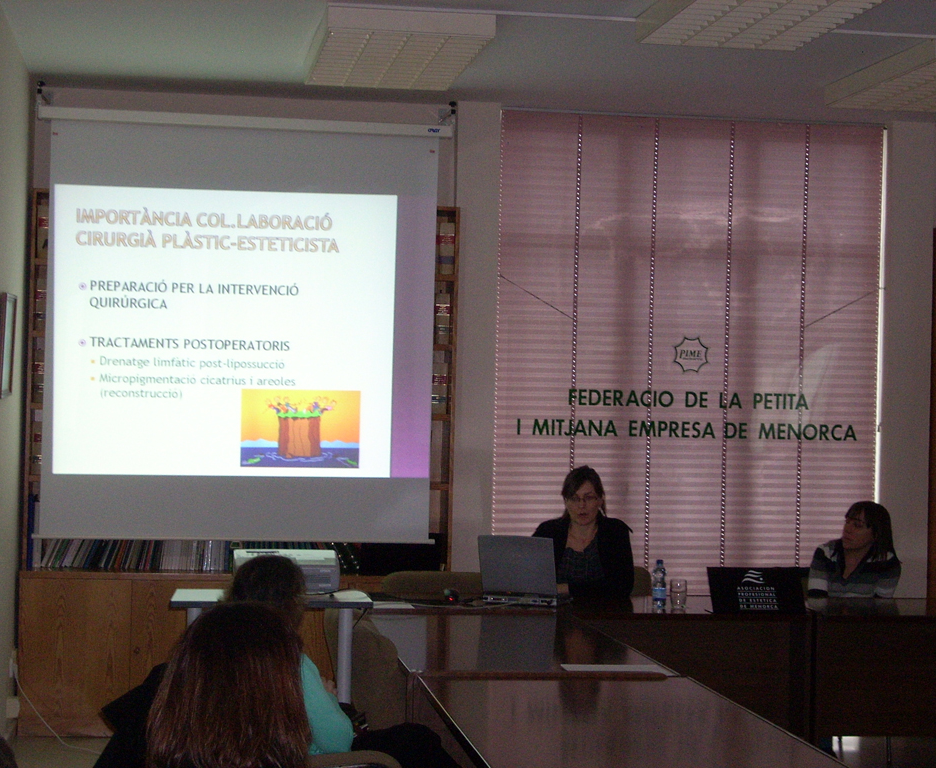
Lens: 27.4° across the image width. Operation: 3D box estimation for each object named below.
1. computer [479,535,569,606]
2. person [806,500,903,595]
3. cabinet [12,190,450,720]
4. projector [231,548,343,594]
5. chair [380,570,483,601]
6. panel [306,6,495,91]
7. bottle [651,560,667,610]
[{"bbox_3d":[0.223,0.743,7.618,0.295,0.255,0.330,1,-1,10],"label":"computer"},{"bbox_3d":[1.662,1.085,8.349,0.470,1.142,0.720,1,-1,18],"label":"person"},{"bbox_3d":[-1.049,0.376,8.916,1.940,2.446,0.330,1,-1,-9],"label":"cabinet"},{"bbox_3d":[-0.600,0.612,6.250,0.335,0.105,0.255,1,3,-12],"label":"projector"},{"bbox_3d":[-0.074,1.197,7.979,0.540,0.830,0.580,1,-1,-9],"label":"chair"},{"bbox_3d":[-0.302,-1.349,7.824,0.629,0.080,1.286,1,-1,-9],"label":"panel"},{"bbox_3d":[0.754,0.786,7.556,0.061,0.191,0.061,1,-1,-9],"label":"bottle"}]

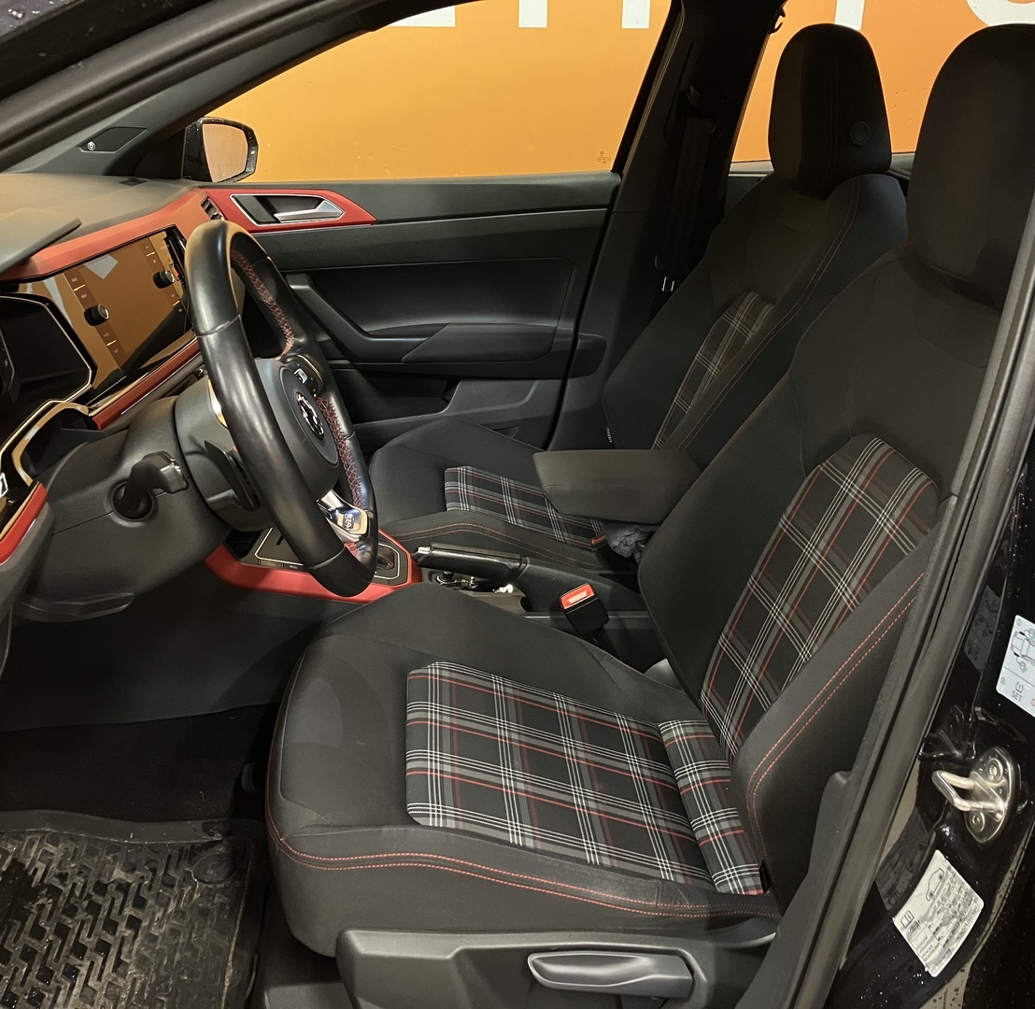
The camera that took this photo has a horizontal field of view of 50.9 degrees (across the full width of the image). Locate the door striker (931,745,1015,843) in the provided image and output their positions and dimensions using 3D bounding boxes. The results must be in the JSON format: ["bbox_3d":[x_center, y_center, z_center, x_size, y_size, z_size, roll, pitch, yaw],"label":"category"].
[{"bbox_3d":[0.309,0.202,0.751,0.040,0.078,0.044,-5,24,-11],"label":"door striker"}]

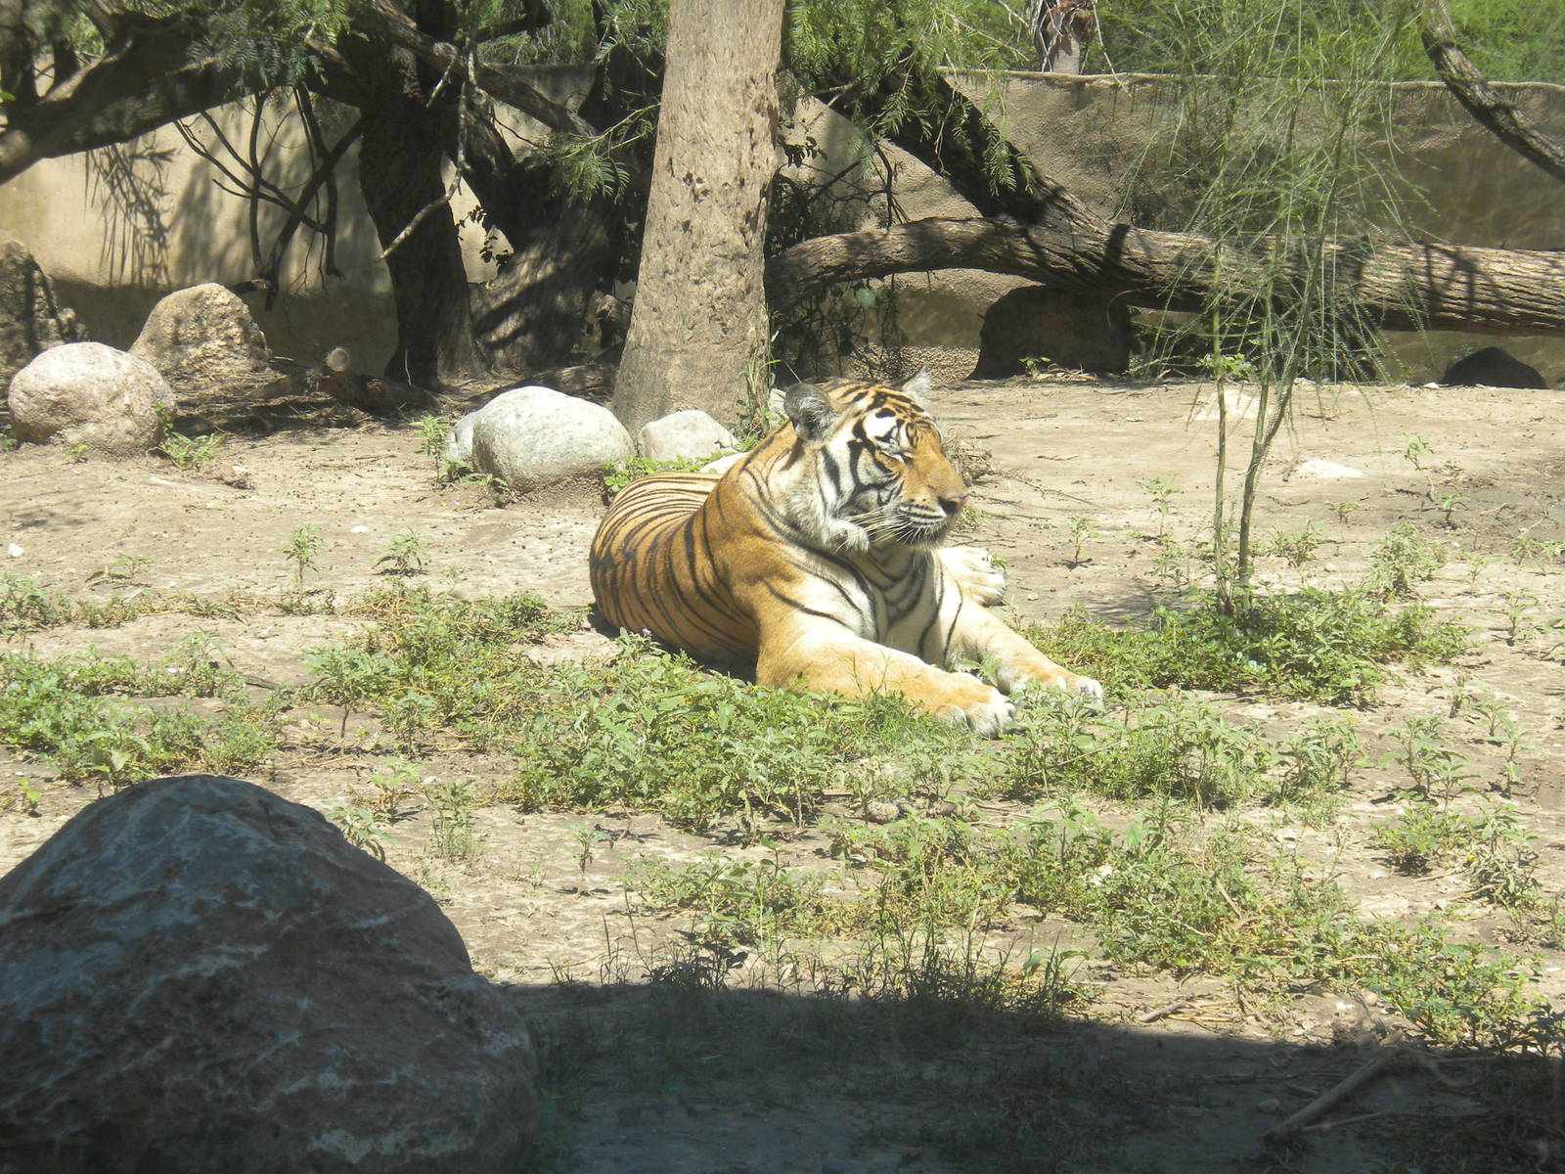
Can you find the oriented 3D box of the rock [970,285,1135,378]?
[{"bbox_3d":[0.870,-0.847,14.677,0.537,0.279,0.398,0,11,0],"label":"rock"}]

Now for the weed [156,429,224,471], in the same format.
[{"bbox_3d":[-1.657,-0.385,12.659,0.188,0.110,0.160,0,10,0],"label":"weed"}]

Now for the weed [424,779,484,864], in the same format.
[{"bbox_3d":[-0.622,0.434,8.550,0.116,0.148,0.098,0,11,0],"label":"weed"}]

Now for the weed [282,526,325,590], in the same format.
[{"bbox_3d":[-1.134,-0.068,10.694,0.101,0.159,0.091,0,10,0],"label":"weed"}]

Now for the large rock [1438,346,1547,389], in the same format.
[{"bbox_3d":[2.308,-0.736,14.715,0.340,0.150,0.290,0,9,0],"label":"large rock"}]

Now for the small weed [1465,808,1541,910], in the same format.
[{"bbox_3d":[1.219,0.460,7.646,0.128,0.169,0.115,0,10,0],"label":"small weed"}]

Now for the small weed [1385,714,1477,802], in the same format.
[{"bbox_3d":[1.172,0.300,8.157,0.165,0.155,0.150,0,9,0],"label":"small weed"}]

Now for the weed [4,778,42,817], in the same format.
[{"bbox_3d":[-1.496,0.408,8.896,0.072,0.064,0.058,0,11,0],"label":"weed"}]

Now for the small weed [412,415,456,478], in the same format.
[{"bbox_3d":[-0.983,-0.400,12.713,0.124,0.167,0.112,0,11,0],"label":"small weed"}]

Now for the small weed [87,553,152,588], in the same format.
[{"bbox_3d":[-1.645,-0.050,11.198,0.161,0.068,0.129,0,11,0],"label":"small weed"}]

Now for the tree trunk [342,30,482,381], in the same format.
[{"bbox_3d":[-1.192,-1.249,14.694,0.420,1.170,0.330,0,9,0],"label":"tree trunk"}]

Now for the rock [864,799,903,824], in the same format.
[{"bbox_3d":[0.197,0.435,8.826,0.076,0.037,0.061,0,11,0],"label":"rock"}]

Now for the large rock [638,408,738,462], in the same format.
[{"bbox_3d":[-0.272,-0.433,12.872,0.282,0.152,0.226,0,10,0],"label":"large rock"}]

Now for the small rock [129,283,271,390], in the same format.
[{"bbox_3d":[-1.839,-0.803,14.378,0.452,0.310,0.358,0,11,0],"label":"small rock"}]

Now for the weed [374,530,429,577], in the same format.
[{"bbox_3d":[-0.910,-0.094,10.788,0.130,0.110,0.120,0,9,0],"label":"weed"}]

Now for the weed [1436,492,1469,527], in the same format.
[{"bbox_3d":[1.771,-0.210,11.953,0.084,0.089,0.076,0,11,0],"label":"weed"}]

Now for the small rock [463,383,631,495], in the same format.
[{"bbox_3d":[-0.631,-0.425,12.370,0.440,0.270,0.360,0,9,0],"label":"small rock"}]

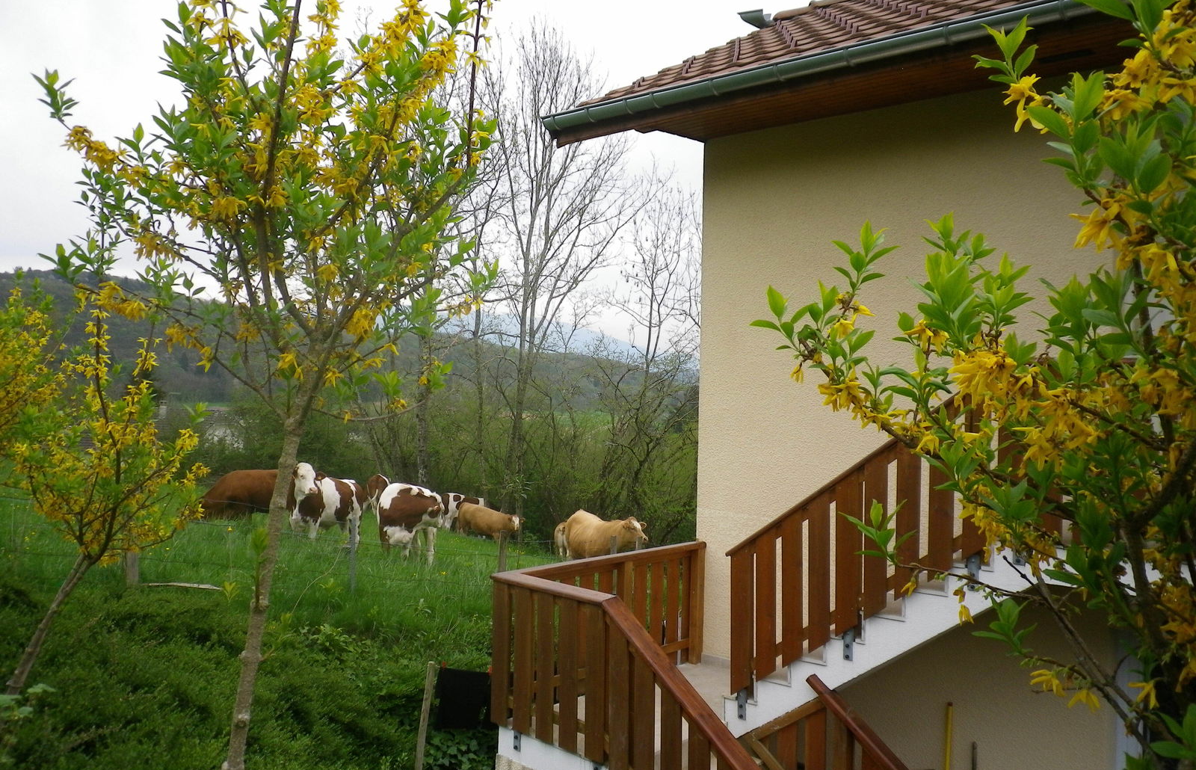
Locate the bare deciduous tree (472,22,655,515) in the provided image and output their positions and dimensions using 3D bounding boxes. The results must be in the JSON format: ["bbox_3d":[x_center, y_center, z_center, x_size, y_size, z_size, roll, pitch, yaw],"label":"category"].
[{"bbox_3d":[-1.087,-3.405,30.000,5.700,15.600,5.500,1,-1,0],"label":"bare deciduous tree"}]

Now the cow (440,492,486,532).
[{"bbox_3d":[-3.730,3.840,28.500,2.200,1.400,0.700,1,-1,22],"label":"cow"}]

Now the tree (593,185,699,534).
[{"bbox_3d":[1.448,-0.624,27.500,3.300,10.100,3.300,1,-1,0],"label":"tree"}]

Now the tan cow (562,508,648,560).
[{"bbox_3d":[0.154,3.205,18.800,0.770,1.420,2.250,2,-1,-43],"label":"tan cow"}]

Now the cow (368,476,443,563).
[{"bbox_3d":[-3.462,2.539,17.700,0.730,1.420,2.050,2,-1,-45],"label":"cow"}]

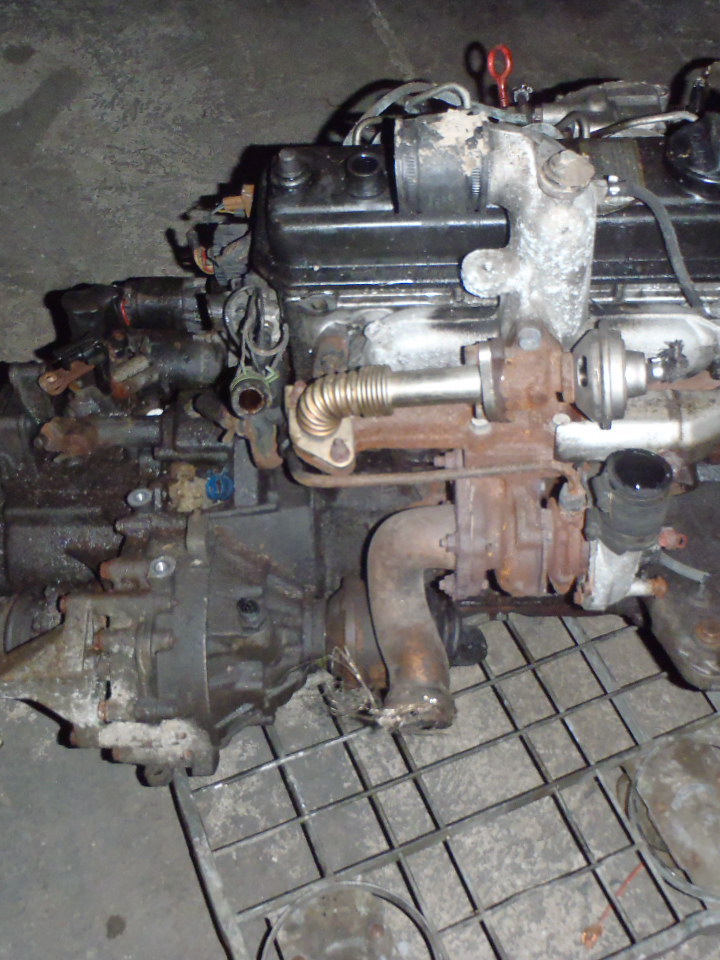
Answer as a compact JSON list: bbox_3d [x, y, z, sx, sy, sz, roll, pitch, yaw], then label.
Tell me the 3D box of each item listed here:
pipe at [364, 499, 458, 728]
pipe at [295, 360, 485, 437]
[{"bbox_3d":[0.045,0.120,0.905,0.080,0.215,0.080,-2,32,2],"label":"pipe"},{"bbox_3d":[0.022,-0.060,0.785,0.142,0.058,0.050,-3,53,0],"label":"pipe"}]

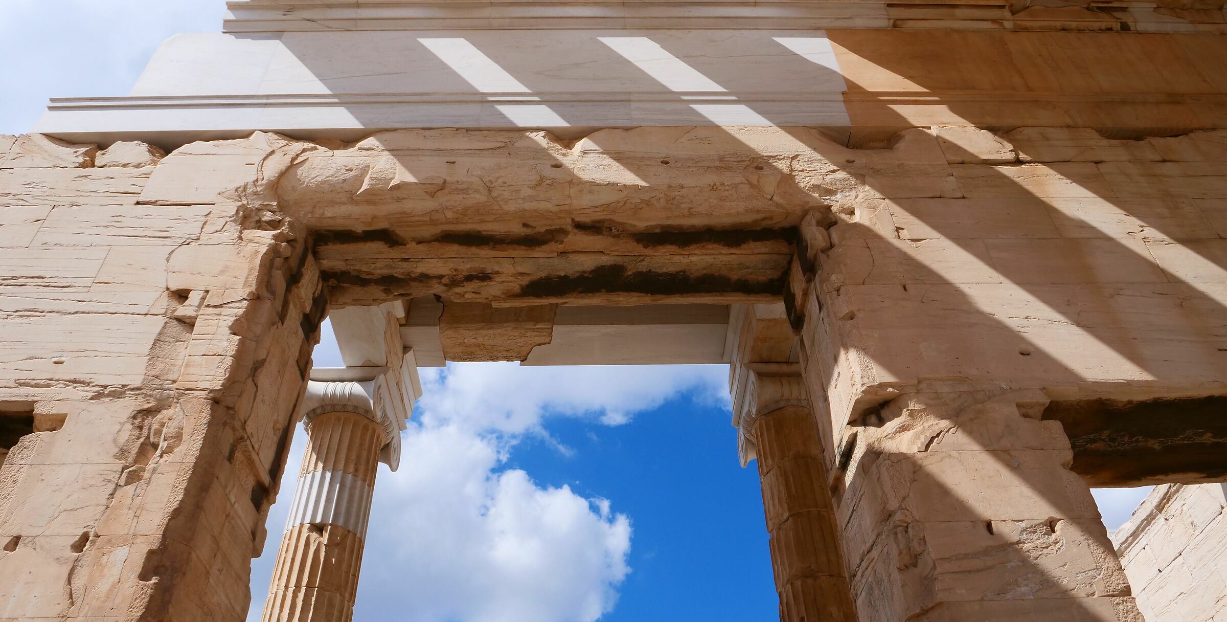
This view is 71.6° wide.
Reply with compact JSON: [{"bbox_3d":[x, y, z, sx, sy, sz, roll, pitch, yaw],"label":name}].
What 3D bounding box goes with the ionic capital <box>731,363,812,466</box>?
[{"bbox_3d":[2.191,1.326,10.797,1.140,0.700,1.500,-1,-44,-2],"label":"ionic capital"}]

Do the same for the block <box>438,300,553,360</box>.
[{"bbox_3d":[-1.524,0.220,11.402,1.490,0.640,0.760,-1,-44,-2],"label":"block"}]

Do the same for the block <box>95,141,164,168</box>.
[{"bbox_3d":[-4.675,-1.373,8.377,0.580,0.450,0.400,-1,-44,-2],"label":"block"}]

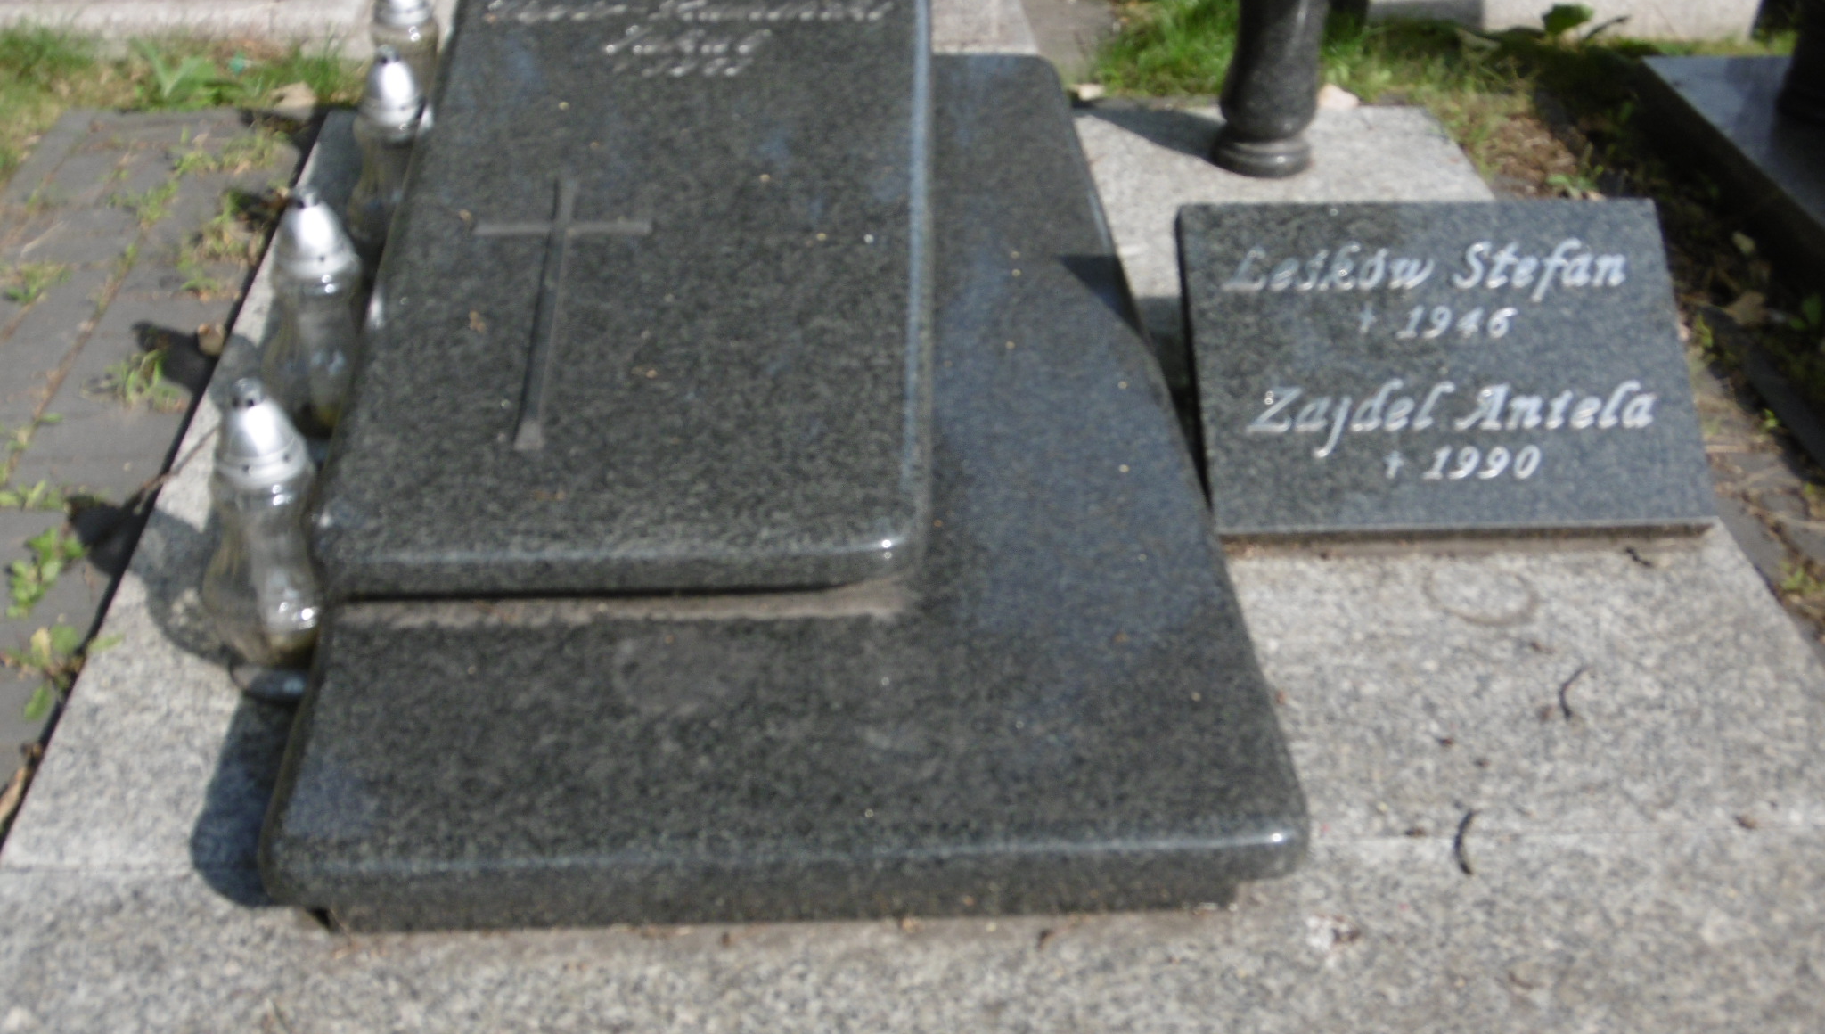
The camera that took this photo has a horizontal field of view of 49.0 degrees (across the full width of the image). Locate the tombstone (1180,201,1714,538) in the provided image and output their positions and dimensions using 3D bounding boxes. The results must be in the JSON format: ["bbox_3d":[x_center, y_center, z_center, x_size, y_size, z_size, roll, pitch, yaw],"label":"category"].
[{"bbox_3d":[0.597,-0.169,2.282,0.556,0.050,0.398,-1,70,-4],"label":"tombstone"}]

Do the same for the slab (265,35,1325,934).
[{"bbox_3d":[-0.149,-0.287,2.280,0.856,0.415,1.717,-1,34,-4],"label":"slab"}]

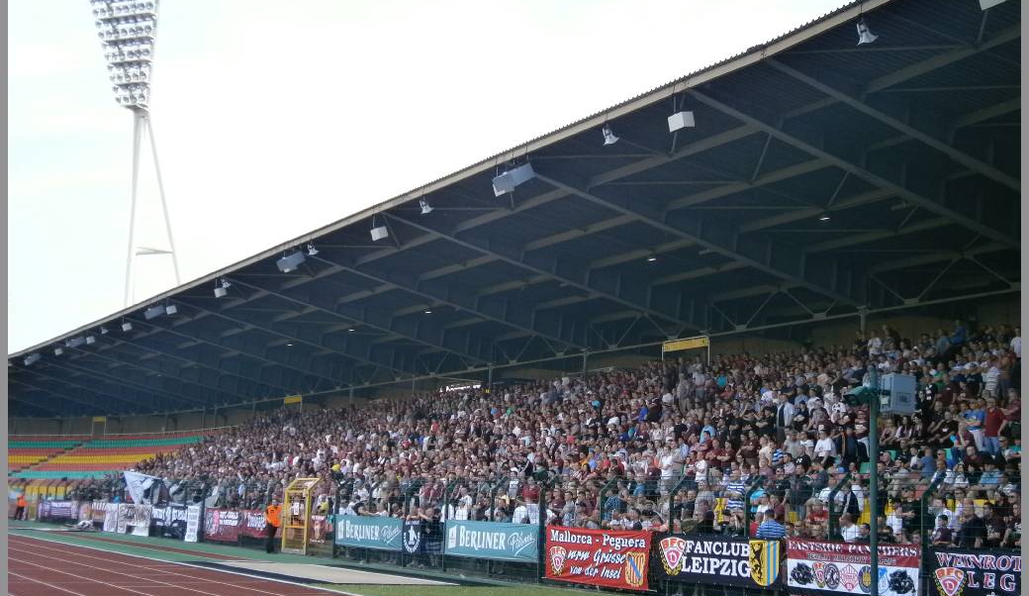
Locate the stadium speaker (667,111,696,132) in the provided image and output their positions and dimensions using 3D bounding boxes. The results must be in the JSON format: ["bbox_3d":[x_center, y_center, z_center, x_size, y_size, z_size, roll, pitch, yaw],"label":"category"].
[{"bbox_3d":[4.160,-4.360,34.780,0.360,0.380,0.570,-5,-4,-30],"label":"stadium speaker"}]

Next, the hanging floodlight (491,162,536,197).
[{"bbox_3d":[-0.021,-3.542,41.739,0.600,0.470,1.300,-25,5,-28],"label":"hanging floodlight"}]

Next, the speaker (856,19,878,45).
[{"bbox_3d":[7.271,-5.486,28.852,0.460,0.460,0.460,-22,5,-30],"label":"speaker"}]

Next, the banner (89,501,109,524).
[{"bbox_3d":[-21.242,10.963,71.634,0.060,1.150,3.000,6,-10,-29],"label":"banner"}]

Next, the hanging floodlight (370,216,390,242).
[{"bbox_3d":[-4.860,-2.310,50.390,0.360,0.380,0.570,-17,2,-30],"label":"hanging floodlight"}]

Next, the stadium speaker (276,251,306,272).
[{"bbox_3d":[-9.205,-1.485,57.647,0.580,0.450,1.300,-25,5,-28],"label":"stadium speaker"}]

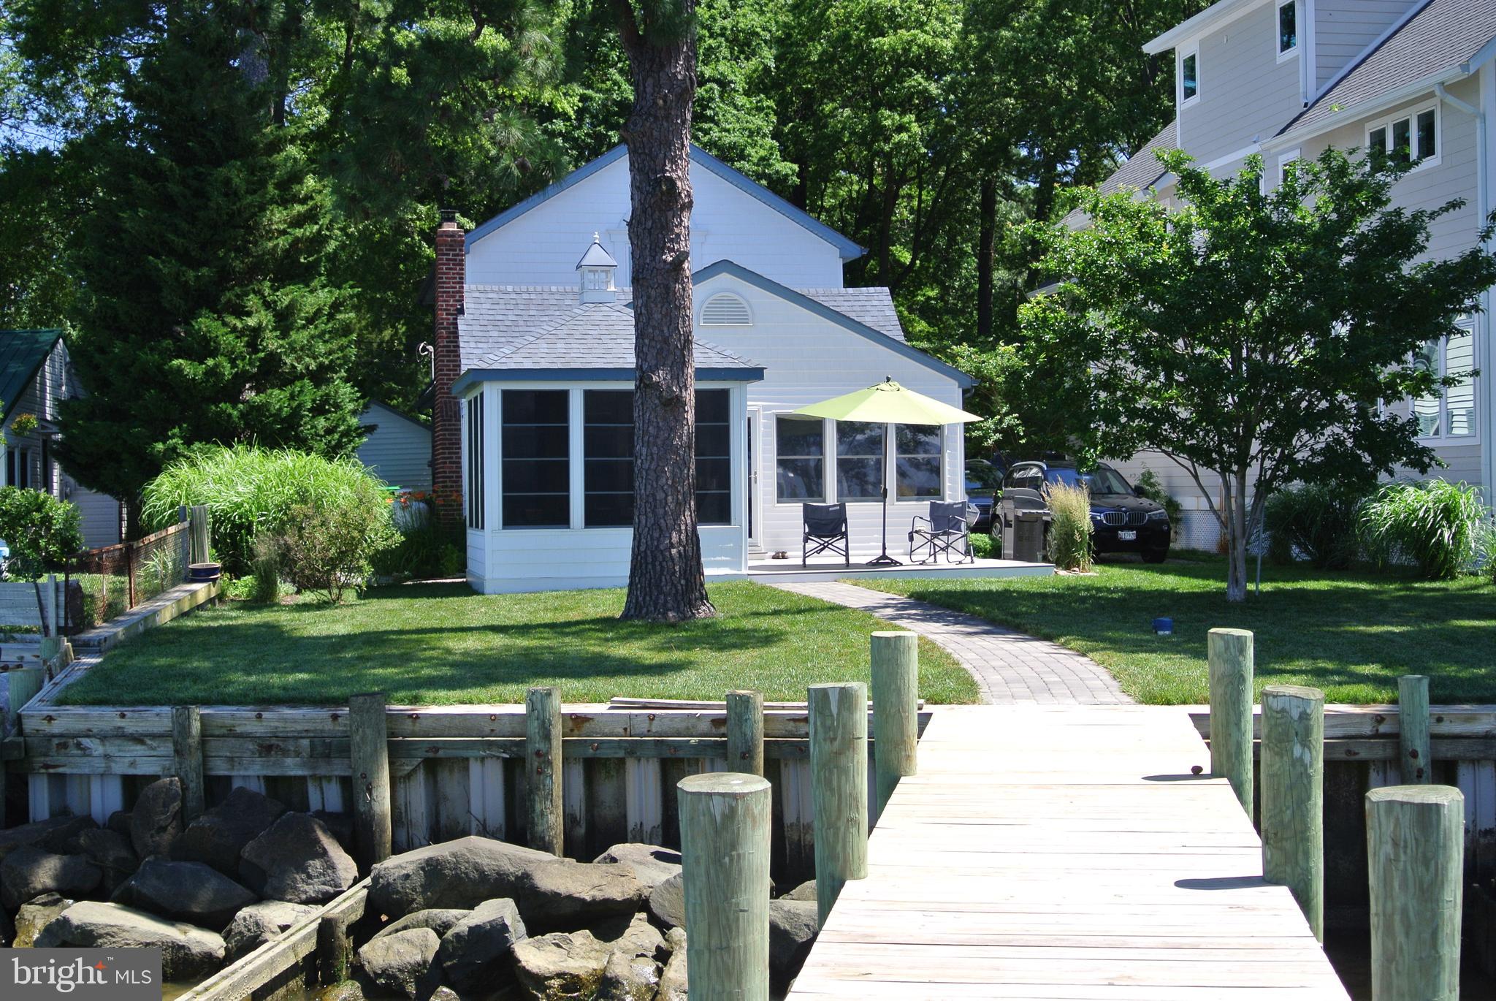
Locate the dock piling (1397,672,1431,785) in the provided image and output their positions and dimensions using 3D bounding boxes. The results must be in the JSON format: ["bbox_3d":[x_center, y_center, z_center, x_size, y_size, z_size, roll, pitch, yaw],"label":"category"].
[{"bbox_3d":[4.617,1.795,14.130,0.212,1.150,0.212,-1,0,0],"label":"dock piling"}]

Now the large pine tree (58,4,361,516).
[{"bbox_3d":[-9.900,-4.800,37.500,5.600,11.800,5.600,-1,0,0],"label":"large pine tree"}]

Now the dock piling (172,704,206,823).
[{"bbox_3d":[-4.142,2.050,15.100,0.213,1.050,0.213,-1,0,0],"label":"dock piling"}]

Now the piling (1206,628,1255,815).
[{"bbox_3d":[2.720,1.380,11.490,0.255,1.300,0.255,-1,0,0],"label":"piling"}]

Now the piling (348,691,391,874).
[{"bbox_3d":[-2.764,2.090,14.950,0.262,1.350,0.262,-1,0,0],"label":"piling"}]

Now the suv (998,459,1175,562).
[{"bbox_3d":[5.530,0.140,34.400,1.890,1.660,4.650,-1,2,-11],"label":"suv"}]

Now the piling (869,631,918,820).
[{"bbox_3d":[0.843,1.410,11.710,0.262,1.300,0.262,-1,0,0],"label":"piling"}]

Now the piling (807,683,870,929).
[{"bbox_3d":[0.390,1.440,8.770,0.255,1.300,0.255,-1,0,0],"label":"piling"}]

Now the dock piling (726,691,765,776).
[{"bbox_3d":[-0.017,1.920,14.650,0.255,1.100,0.255,-1,0,0],"label":"dock piling"}]

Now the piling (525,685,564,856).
[{"bbox_3d":[-1.477,2.040,14.800,0.252,1.350,0.252,-1,0,0],"label":"piling"}]

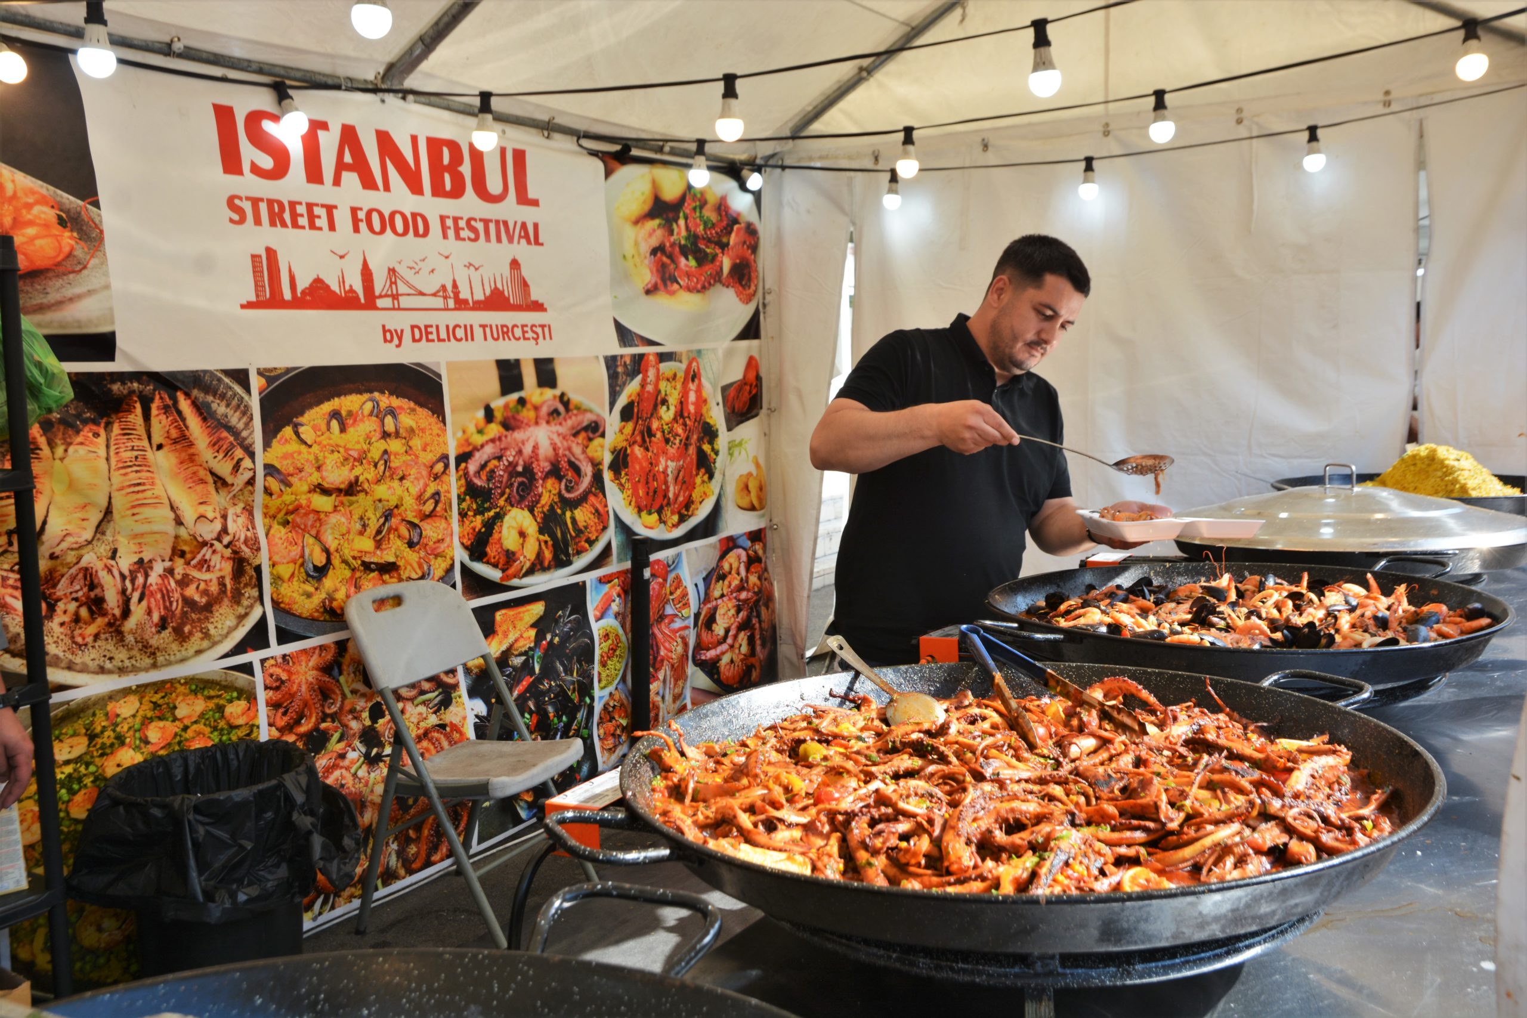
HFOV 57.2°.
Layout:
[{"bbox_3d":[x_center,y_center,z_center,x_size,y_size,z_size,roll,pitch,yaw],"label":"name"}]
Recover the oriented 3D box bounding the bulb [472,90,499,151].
[{"bbox_3d":[-0.675,-0.939,3.393,0.061,0.142,0.061,-2,7,0],"label":"bulb"}]

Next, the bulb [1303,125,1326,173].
[{"bbox_3d":[1.575,-1.027,3.999,0.060,0.133,0.060,3,8,33],"label":"bulb"}]

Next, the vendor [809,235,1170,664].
[{"bbox_3d":[0.417,0.305,2.666,0.600,1.650,0.580,-8,9,-42],"label":"vendor"}]

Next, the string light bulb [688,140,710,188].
[{"bbox_3d":[-0.189,-1.009,4.099,0.060,0.138,0.060,-2,7,0],"label":"string light bulb"}]

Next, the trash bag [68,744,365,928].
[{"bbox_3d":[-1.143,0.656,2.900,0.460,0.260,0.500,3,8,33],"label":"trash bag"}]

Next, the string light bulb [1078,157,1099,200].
[{"bbox_3d":[1.014,-1.035,4.371,0.060,0.135,0.060,3,8,33],"label":"string light bulb"}]

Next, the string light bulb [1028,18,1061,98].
[{"bbox_3d":[0.524,-0.839,2.607,0.061,0.145,0.061,3,8,33],"label":"string light bulb"}]

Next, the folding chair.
[{"bbox_3d":[-0.737,0.627,3.585,0.490,0.860,0.450,1,7,25],"label":"folding chair"}]

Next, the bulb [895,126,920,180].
[{"bbox_3d":[0.383,-0.948,3.727,0.060,0.136,0.060,-2,7,0],"label":"bulb"}]

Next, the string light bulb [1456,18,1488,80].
[{"bbox_3d":[1.504,-0.975,2.976,0.061,0.132,0.061,3,8,33],"label":"string light bulb"}]

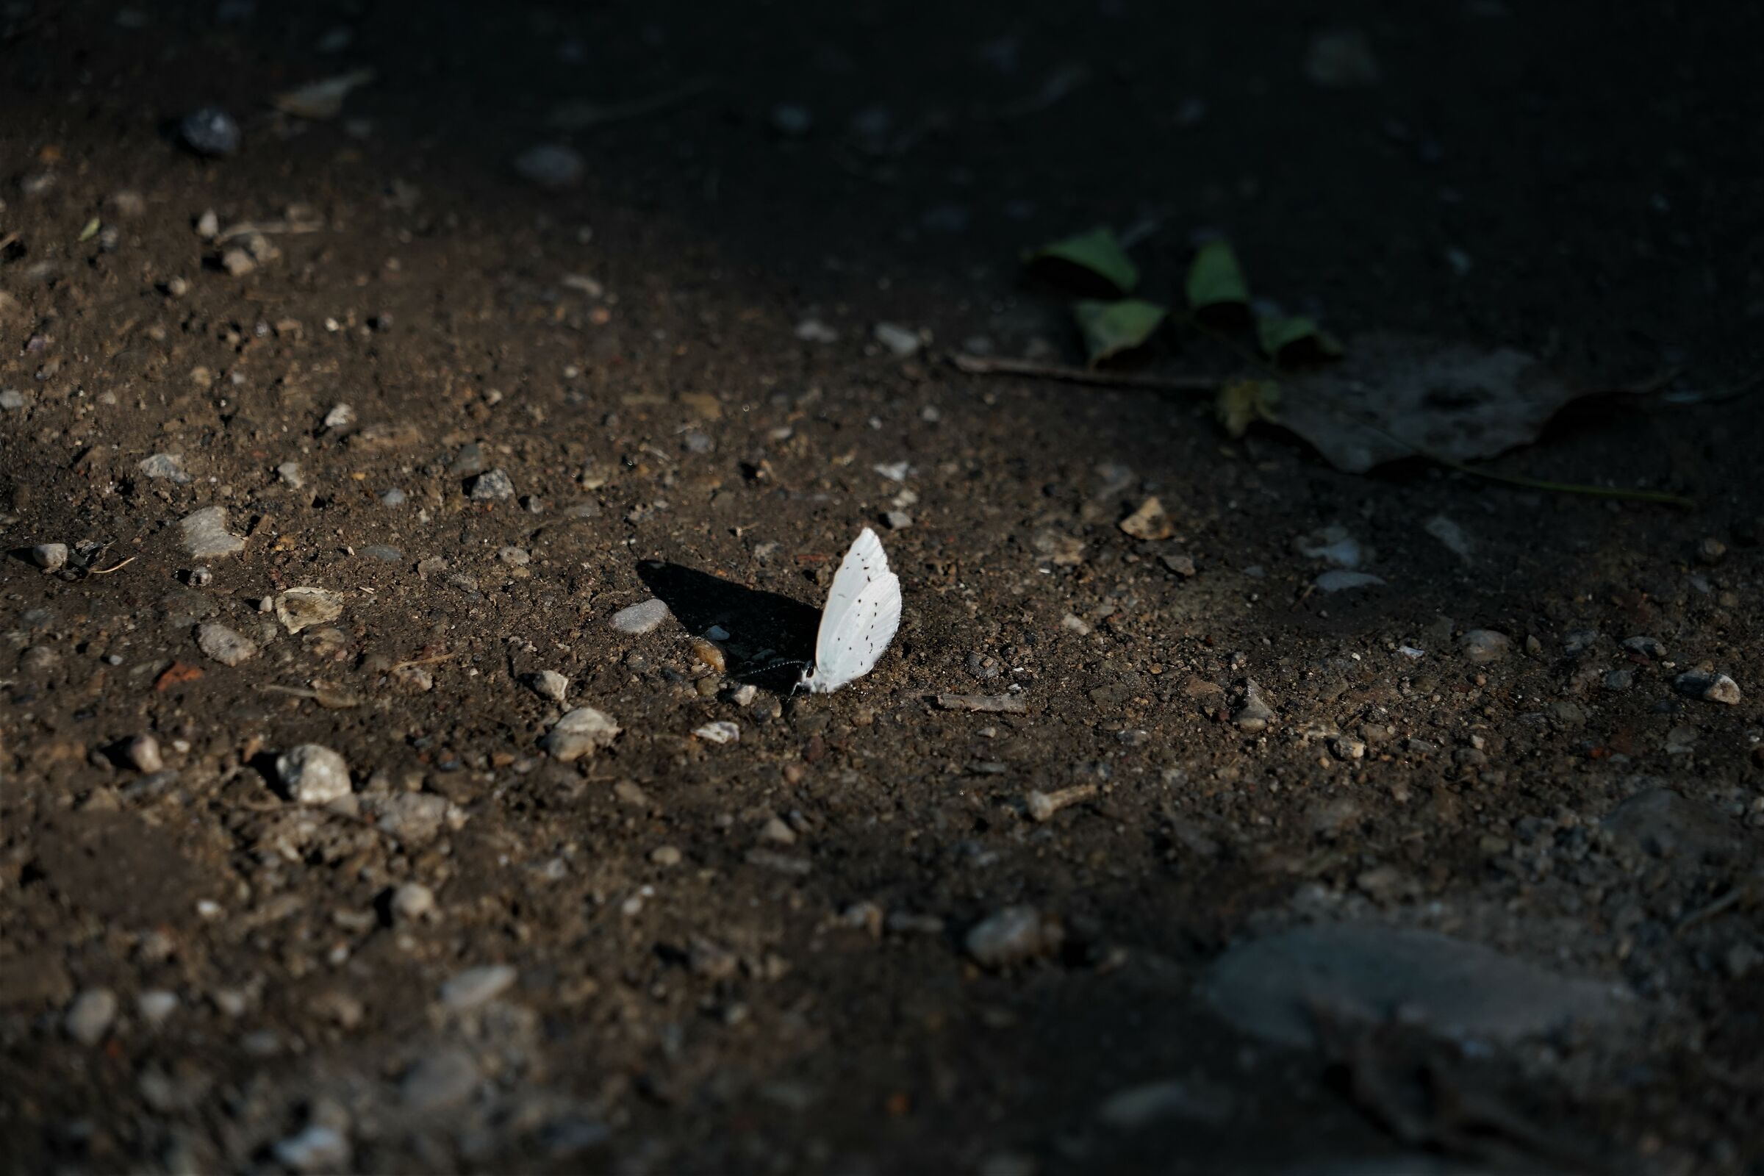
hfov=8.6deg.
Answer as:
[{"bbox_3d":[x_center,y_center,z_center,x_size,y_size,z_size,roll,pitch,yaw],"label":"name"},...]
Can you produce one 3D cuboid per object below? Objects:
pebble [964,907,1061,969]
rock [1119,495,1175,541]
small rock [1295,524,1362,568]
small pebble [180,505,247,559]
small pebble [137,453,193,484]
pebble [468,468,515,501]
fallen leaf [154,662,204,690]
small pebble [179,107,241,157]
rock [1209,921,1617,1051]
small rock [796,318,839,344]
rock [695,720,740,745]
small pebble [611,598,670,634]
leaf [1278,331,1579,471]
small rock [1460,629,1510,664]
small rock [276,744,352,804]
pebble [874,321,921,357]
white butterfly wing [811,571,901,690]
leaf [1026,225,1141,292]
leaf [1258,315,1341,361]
[{"bbox_3d":[0.011,0.030,1.025,0.008,0.005,0.006,5,33,0],"label":"pebble"},{"bbox_3d":[0.025,-0.006,1.096,0.005,0.003,0.004,0,39,0],"label":"rock"},{"bbox_3d":[0.041,-0.004,1.068,0.006,0.002,0.005,4,37,0],"label":"small rock"},{"bbox_3d":[-0.061,-0.005,1.072,0.006,0.004,0.007,5,33,0],"label":"small pebble"},{"bbox_3d":[-0.066,-0.011,1.081,0.005,0.002,0.004,5,33,0],"label":"small pebble"},{"bbox_3d":[-0.037,-0.010,1.100,0.004,0.002,0.004,0,39,0],"label":"pebble"},{"bbox_3d":[-0.068,0.008,1.131,0.005,0.001,0.004,-7,32,-21],"label":"fallen leaf"},{"bbox_3d":[-0.063,-0.043,1.109,0.006,0.004,0.005,4,37,0],"label":"small pebble"},{"bbox_3d":[0.050,0.037,1.100,0.040,0.006,0.019,6,30,0],"label":"rock"},{"bbox_3d":[-0.006,-0.025,1.119,0.004,0.002,0.003,0,39,0],"label":"small rock"},{"bbox_3d":[-0.015,0.013,1.051,0.004,0.002,0.003,5,33,0],"label":"rock"},{"bbox_3d":[-0.024,0.003,1.148,0.006,0.003,0.005,-17,37,-34],"label":"small pebble"},{"bbox_3d":[0.051,-0.017,1.103,0.029,0.005,0.019,5,33,0],"label":"leaf"},{"bbox_3d":[0.055,0.005,1.082,0.005,0.003,0.004,0,39,0],"label":"small rock"},{"bbox_3d":[-0.050,0.016,1.031,0.007,0.005,0.006,4,37,0],"label":"small rock"},{"bbox_3d":[0.001,-0.023,1.108,0.005,0.003,0.005,5,33,0],"label":"pebble"},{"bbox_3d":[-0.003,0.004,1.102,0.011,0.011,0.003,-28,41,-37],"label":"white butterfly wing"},{"bbox_3d":[0.019,-0.031,1.099,0.010,0.005,0.008,4,37,0],"label":"leaf"},{"bbox_3d":[0.043,-0.026,1.204,0.009,0.004,0.006,6,30,0],"label":"leaf"}]

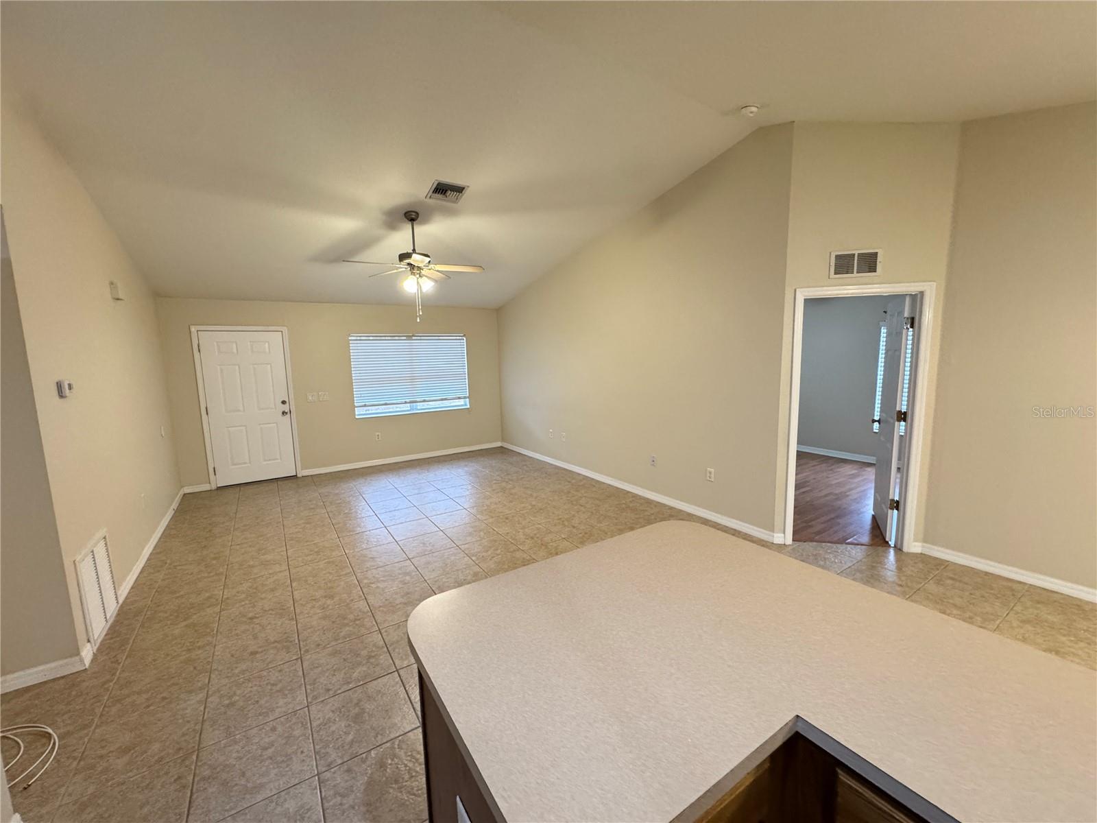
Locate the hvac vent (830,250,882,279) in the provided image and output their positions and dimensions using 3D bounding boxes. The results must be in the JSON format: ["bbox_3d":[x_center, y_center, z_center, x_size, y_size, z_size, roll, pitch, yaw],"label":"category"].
[{"bbox_3d":[2.365,-1.135,3.427,0.345,0.197,0.016,0,8,12],"label":"hvac vent"}]

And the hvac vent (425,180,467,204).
[{"bbox_3d":[-0.901,-1.942,3.954,0.300,0.020,0.305,-6,-3,-32],"label":"hvac vent"}]

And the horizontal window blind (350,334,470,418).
[{"bbox_3d":[-2.153,-0.598,7.093,1.830,1.230,0.060,-6,9,-32],"label":"horizontal window blind"}]

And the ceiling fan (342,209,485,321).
[{"bbox_3d":[-1.293,-1.394,4.315,1.290,1.010,1.290,-6,9,-32],"label":"ceiling fan"}]

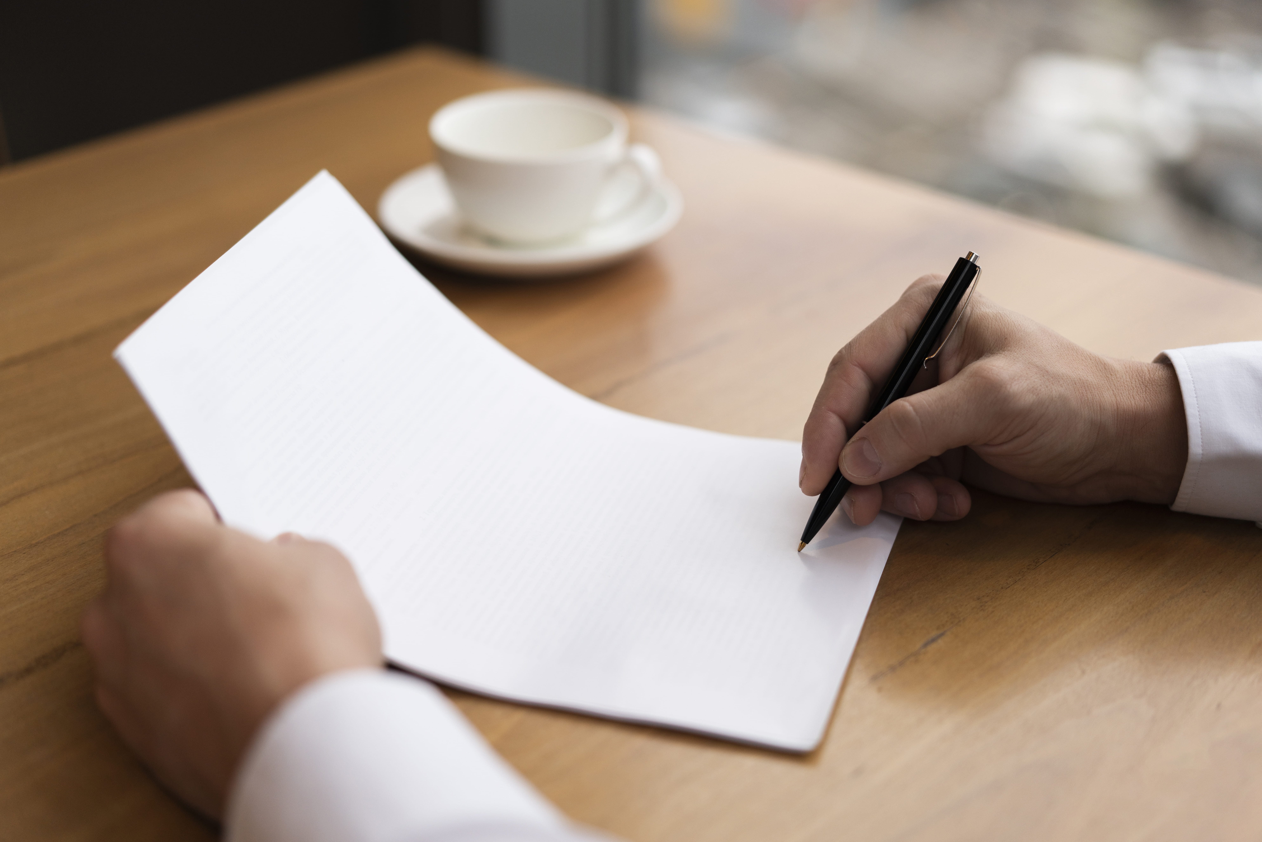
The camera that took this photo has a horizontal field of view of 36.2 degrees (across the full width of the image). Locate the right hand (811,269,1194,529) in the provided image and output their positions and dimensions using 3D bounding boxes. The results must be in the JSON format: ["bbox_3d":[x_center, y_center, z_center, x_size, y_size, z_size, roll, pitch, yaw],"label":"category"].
[{"bbox_3d":[0.148,-0.007,0.784,0.165,0.083,0.090,-6,30,-11],"label":"right hand"}]

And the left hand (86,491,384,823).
[{"bbox_3d":[-0.138,0.071,0.643,0.102,0.078,0.130,-13,32,-23],"label":"left hand"}]

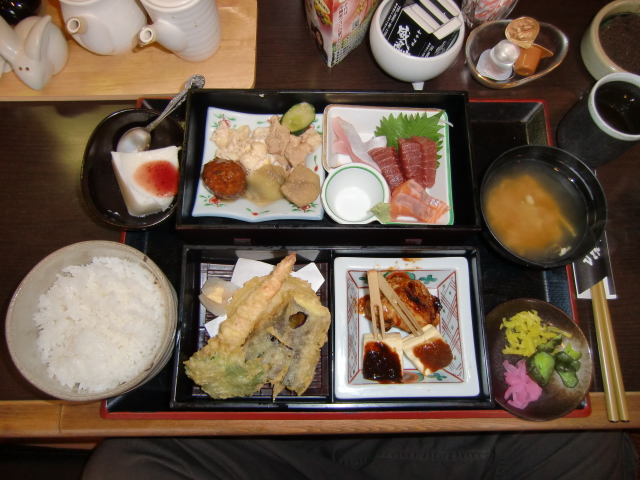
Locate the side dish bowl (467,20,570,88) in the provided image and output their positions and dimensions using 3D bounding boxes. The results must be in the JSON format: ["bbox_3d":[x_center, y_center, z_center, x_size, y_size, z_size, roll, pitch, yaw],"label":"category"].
[{"bbox_3d":[0.211,-0.195,0.490,0.111,0.034,0.083,-6,76,-2],"label":"side dish bowl"}]

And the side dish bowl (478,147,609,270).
[{"bbox_3d":[0.200,-0.025,0.426,0.114,0.062,0.114,0,76,-1],"label":"side dish bowl"}]

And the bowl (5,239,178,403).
[{"bbox_3d":[-0.190,0.071,0.398,0.133,0.064,0.133,1,78,-6],"label":"bowl"}]

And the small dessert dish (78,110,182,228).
[{"bbox_3d":[-0.179,-0.068,0.449,0.106,0.032,0.127,-6,76,-2],"label":"small dessert dish"}]

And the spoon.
[{"bbox_3d":[-0.160,-0.121,0.448,0.122,0.020,0.027,-39,79,9],"label":"spoon"}]

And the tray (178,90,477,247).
[{"bbox_3d":[0.008,-0.068,0.434,0.266,0.062,0.136,0,76,-1],"label":"tray"}]

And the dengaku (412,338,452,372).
[{"bbox_3d":[0.099,0.101,0.401,0.032,0.014,0.033,-33,79,-8],"label":"dengaku"}]

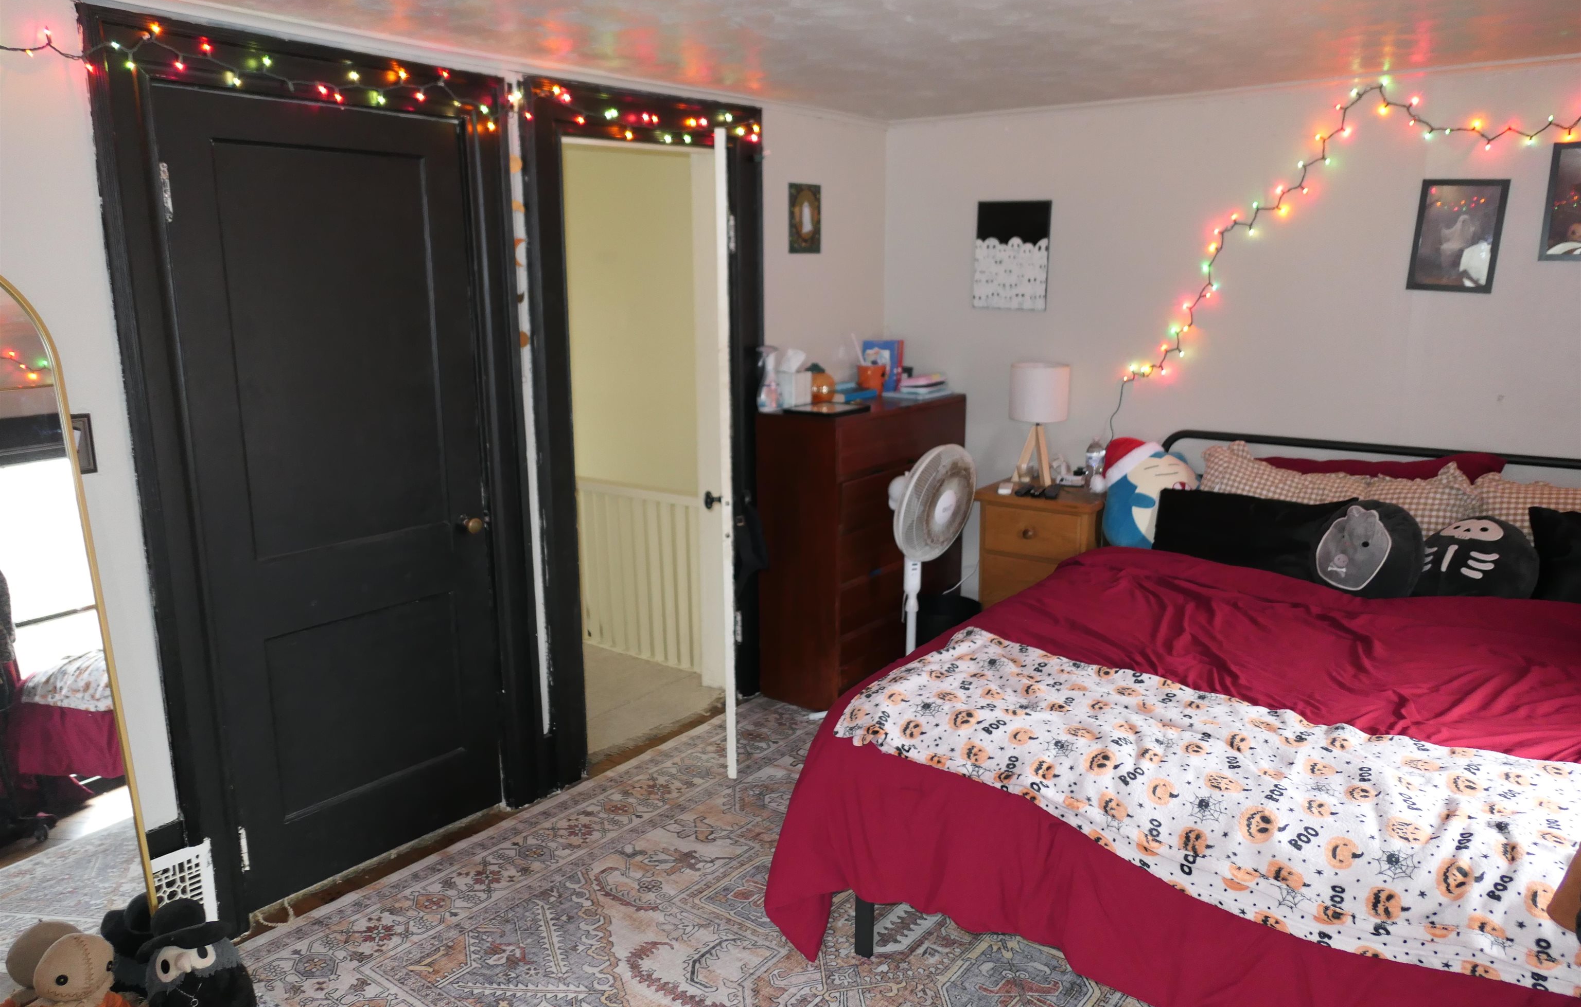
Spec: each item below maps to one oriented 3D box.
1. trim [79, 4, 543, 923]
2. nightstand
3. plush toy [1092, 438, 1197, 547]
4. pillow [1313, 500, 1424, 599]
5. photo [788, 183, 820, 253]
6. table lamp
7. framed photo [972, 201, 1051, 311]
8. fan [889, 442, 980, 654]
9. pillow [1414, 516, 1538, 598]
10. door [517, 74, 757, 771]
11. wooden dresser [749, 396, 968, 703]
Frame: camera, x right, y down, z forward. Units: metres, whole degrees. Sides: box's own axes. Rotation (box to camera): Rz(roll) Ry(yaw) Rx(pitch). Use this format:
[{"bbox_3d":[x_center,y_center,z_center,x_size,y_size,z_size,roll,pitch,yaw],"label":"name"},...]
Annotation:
[{"bbox_3d":[-1.146,-0.059,2.807,0.120,2.165,1.060,10,16,39],"label":"trim"},{"bbox_3d":[1.002,0.368,3.984,0.490,0.835,0.400,10,16,39],"label":"nightstand"},{"bbox_3d":[1.208,-0.021,3.585,0.340,0.400,0.290,1,4,2],"label":"plush toy"},{"bbox_3d":[1.690,0.149,3.092,0.220,0.330,0.330,10,4,-38],"label":"pillow"},{"bbox_3d":[0.066,-1.093,4.048,0.015,0.256,0.193,10,16,39],"label":"photo"},{"bbox_3d":[0.941,-0.297,3.984,0.235,0.470,0.235,10,16,39],"label":"table lamp"},{"bbox_3d":[0.856,-0.965,4.104,0.314,0.408,0.020,10,16,39],"label":"framed photo"},{"bbox_3d":[0.464,0.312,3.778,0.440,1.020,0.470,10,16,39],"label":"fan"},{"bbox_3d":[1.936,0.171,2.968,0.340,0.300,0.240,13,-2,45],"label":"pillow"},{"bbox_3d":[-0.440,-0.252,3.644,0.160,2.180,1.040,10,16,39],"label":"door"},{"bbox_3d":[0.306,0.149,4.308,0.410,1.115,0.860,10,16,39],"label":"wooden dresser"}]

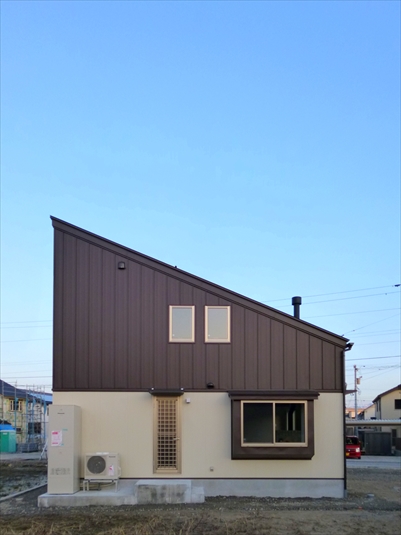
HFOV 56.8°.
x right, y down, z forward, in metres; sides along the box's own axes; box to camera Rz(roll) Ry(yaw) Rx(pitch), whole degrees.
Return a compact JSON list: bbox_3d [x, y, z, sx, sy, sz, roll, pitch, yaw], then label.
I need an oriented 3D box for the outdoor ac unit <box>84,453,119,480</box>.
[{"bbox_3d":[-2.405,4.896,9.260,0.850,0.660,0.320,0,-2,0],"label":"outdoor ac unit"}]

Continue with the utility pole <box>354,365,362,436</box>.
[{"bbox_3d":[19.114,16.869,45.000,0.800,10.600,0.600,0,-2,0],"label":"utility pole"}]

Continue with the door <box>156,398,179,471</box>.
[{"bbox_3d":[-0.845,4.286,9.500,0.550,1.840,0.070,0,-2,0],"label":"door"}]

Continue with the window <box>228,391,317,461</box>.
[{"bbox_3d":[1.843,3.963,9.400,2.240,1.740,0.280,0,-2,0],"label":"window"}]

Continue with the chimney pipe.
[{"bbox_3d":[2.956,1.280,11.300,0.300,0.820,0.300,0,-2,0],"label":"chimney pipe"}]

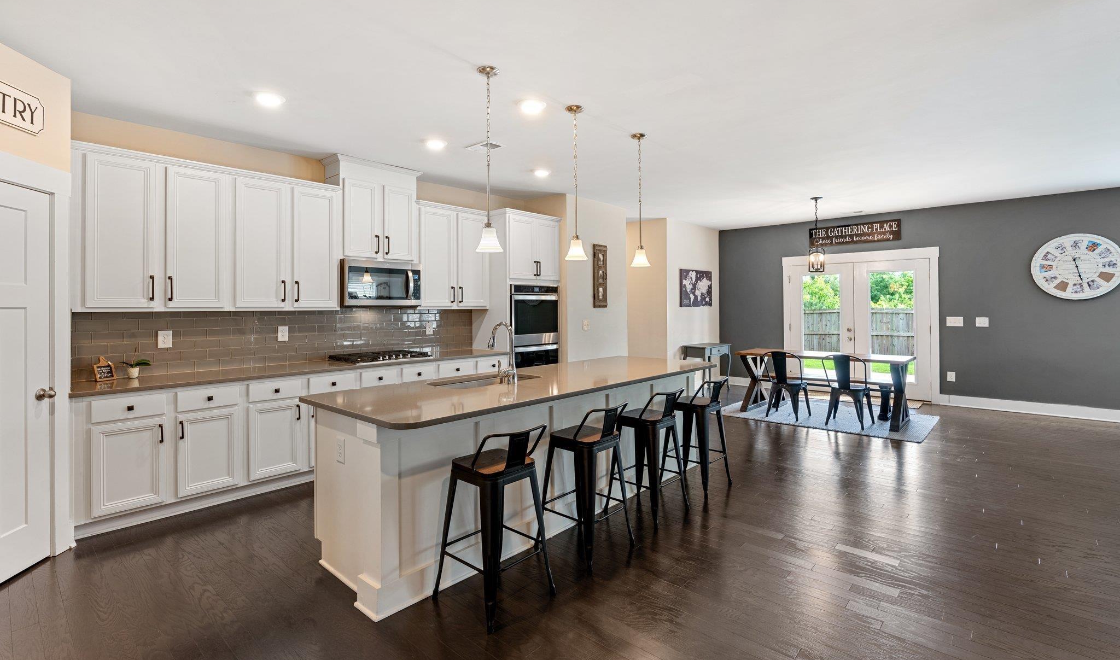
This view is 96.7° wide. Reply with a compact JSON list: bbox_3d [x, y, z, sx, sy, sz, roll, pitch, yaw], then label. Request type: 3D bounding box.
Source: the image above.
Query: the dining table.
[{"bbox_3d":[3.260,0.694,6.247,1.890,0.770,0.750,1,2,42],"label":"dining table"}]

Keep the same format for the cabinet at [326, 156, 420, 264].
[{"bbox_3d":[-1.784,-1.103,4.752,0.365,0.905,0.810,2,3,42],"label":"cabinet"}]

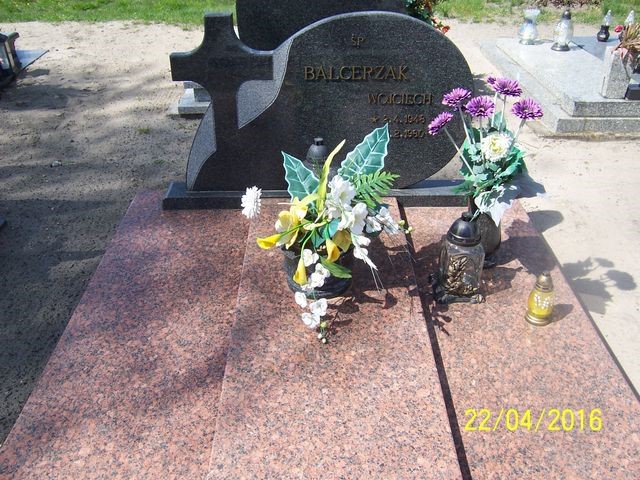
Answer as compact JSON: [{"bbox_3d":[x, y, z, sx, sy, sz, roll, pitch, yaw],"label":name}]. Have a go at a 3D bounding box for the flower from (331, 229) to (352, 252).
[{"bbox_3d":[0.068,0.002,1.834,0.060,0.040,0.068,0,66,0],"label":"flower"}]

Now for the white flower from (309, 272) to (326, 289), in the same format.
[{"bbox_3d":[-0.007,0.116,1.752,0.050,0.030,0.045,0,63,0],"label":"white flower"}]

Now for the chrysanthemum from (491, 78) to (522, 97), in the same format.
[{"bbox_3d":[0.586,-0.478,1.906,0.088,0.045,0.085,-1,30,0],"label":"chrysanthemum"}]

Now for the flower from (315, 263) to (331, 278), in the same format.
[{"bbox_3d":[0.008,0.094,1.888,0.050,0.045,0.045,-1,30,0],"label":"flower"}]

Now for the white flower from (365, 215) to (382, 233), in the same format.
[{"bbox_3d":[0.169,-0.052,1.929,0.056,0.048,0.050,-1,30,0],"label":"white flower"}]

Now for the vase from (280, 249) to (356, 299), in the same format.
[{"bbox_3d":[-0.006,0.081,1.921,0.205,0.131,0.205,0,31,-1],"label":"vase"}]

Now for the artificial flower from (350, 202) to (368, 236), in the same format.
[{"bbox_3d":[0.123,-0.064,1.898,0.058,0.085,0.060,-1,30,0],"label":"artificial flower"}]

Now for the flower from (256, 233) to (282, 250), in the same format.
[{"bbox_3d":[-0.146,0.004,1.768,0.078,0.042,0.042,-17,34,-14],"label":"flower"}]

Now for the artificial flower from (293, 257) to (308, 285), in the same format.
[{"bbox_3d":[-0.061,0.095,1.900,0.048,0.085,0.052,-1,30,0],"label":"artificial flower"}]

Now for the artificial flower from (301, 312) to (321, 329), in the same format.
[{"bbox_3d":[-0.026,0.220,1.669,0.057,0.038,0.035,-1,30,-1],"label":"artificial flower"}]

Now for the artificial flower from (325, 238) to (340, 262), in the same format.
[{"bbox_3d":[0.040,0.033,1.933,0.050,0.072,0.055,-1,30,0],"label":"artificial flower"}]

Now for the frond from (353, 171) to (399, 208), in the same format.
[{"bbox_3d":[0.160,-0.146,1.760,0.135,0.090,0.070,-1,30,-1],"label":"frond"}]

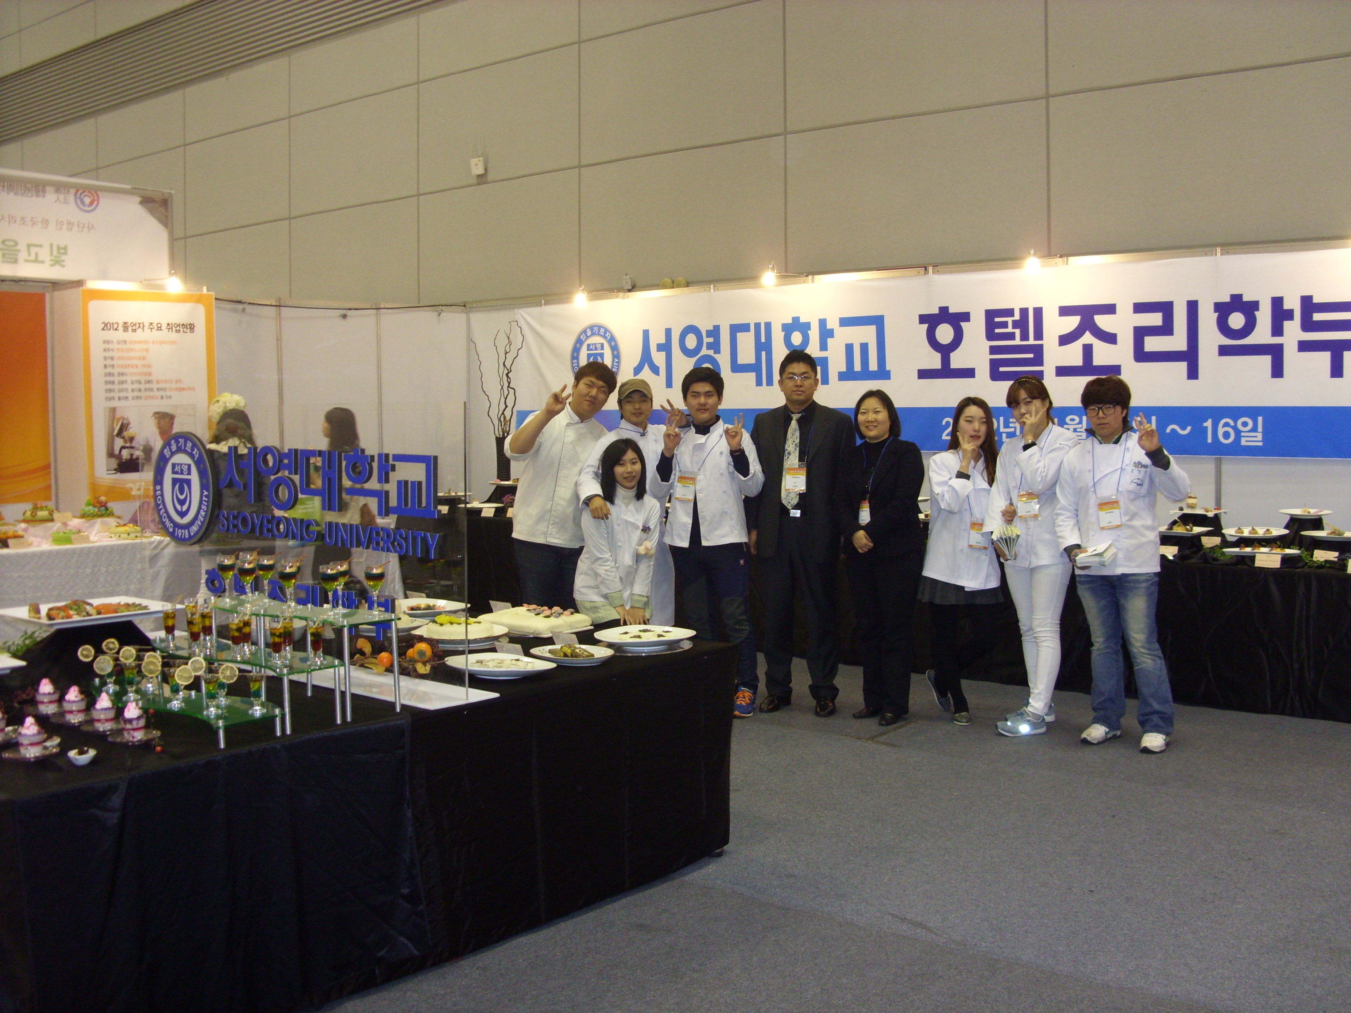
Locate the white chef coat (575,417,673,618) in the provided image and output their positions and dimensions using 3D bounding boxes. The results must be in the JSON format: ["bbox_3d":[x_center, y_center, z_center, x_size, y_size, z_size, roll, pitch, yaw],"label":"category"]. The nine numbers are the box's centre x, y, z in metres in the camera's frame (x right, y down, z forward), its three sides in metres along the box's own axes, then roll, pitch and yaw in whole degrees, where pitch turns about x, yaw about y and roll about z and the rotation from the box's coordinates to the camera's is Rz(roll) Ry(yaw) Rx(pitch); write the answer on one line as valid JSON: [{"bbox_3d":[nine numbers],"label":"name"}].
[{"bbox_3d":[-0.257,0.095,7.600,0.540,1.070,0.380,-1,4,-5],"label":"white chef coat"}]

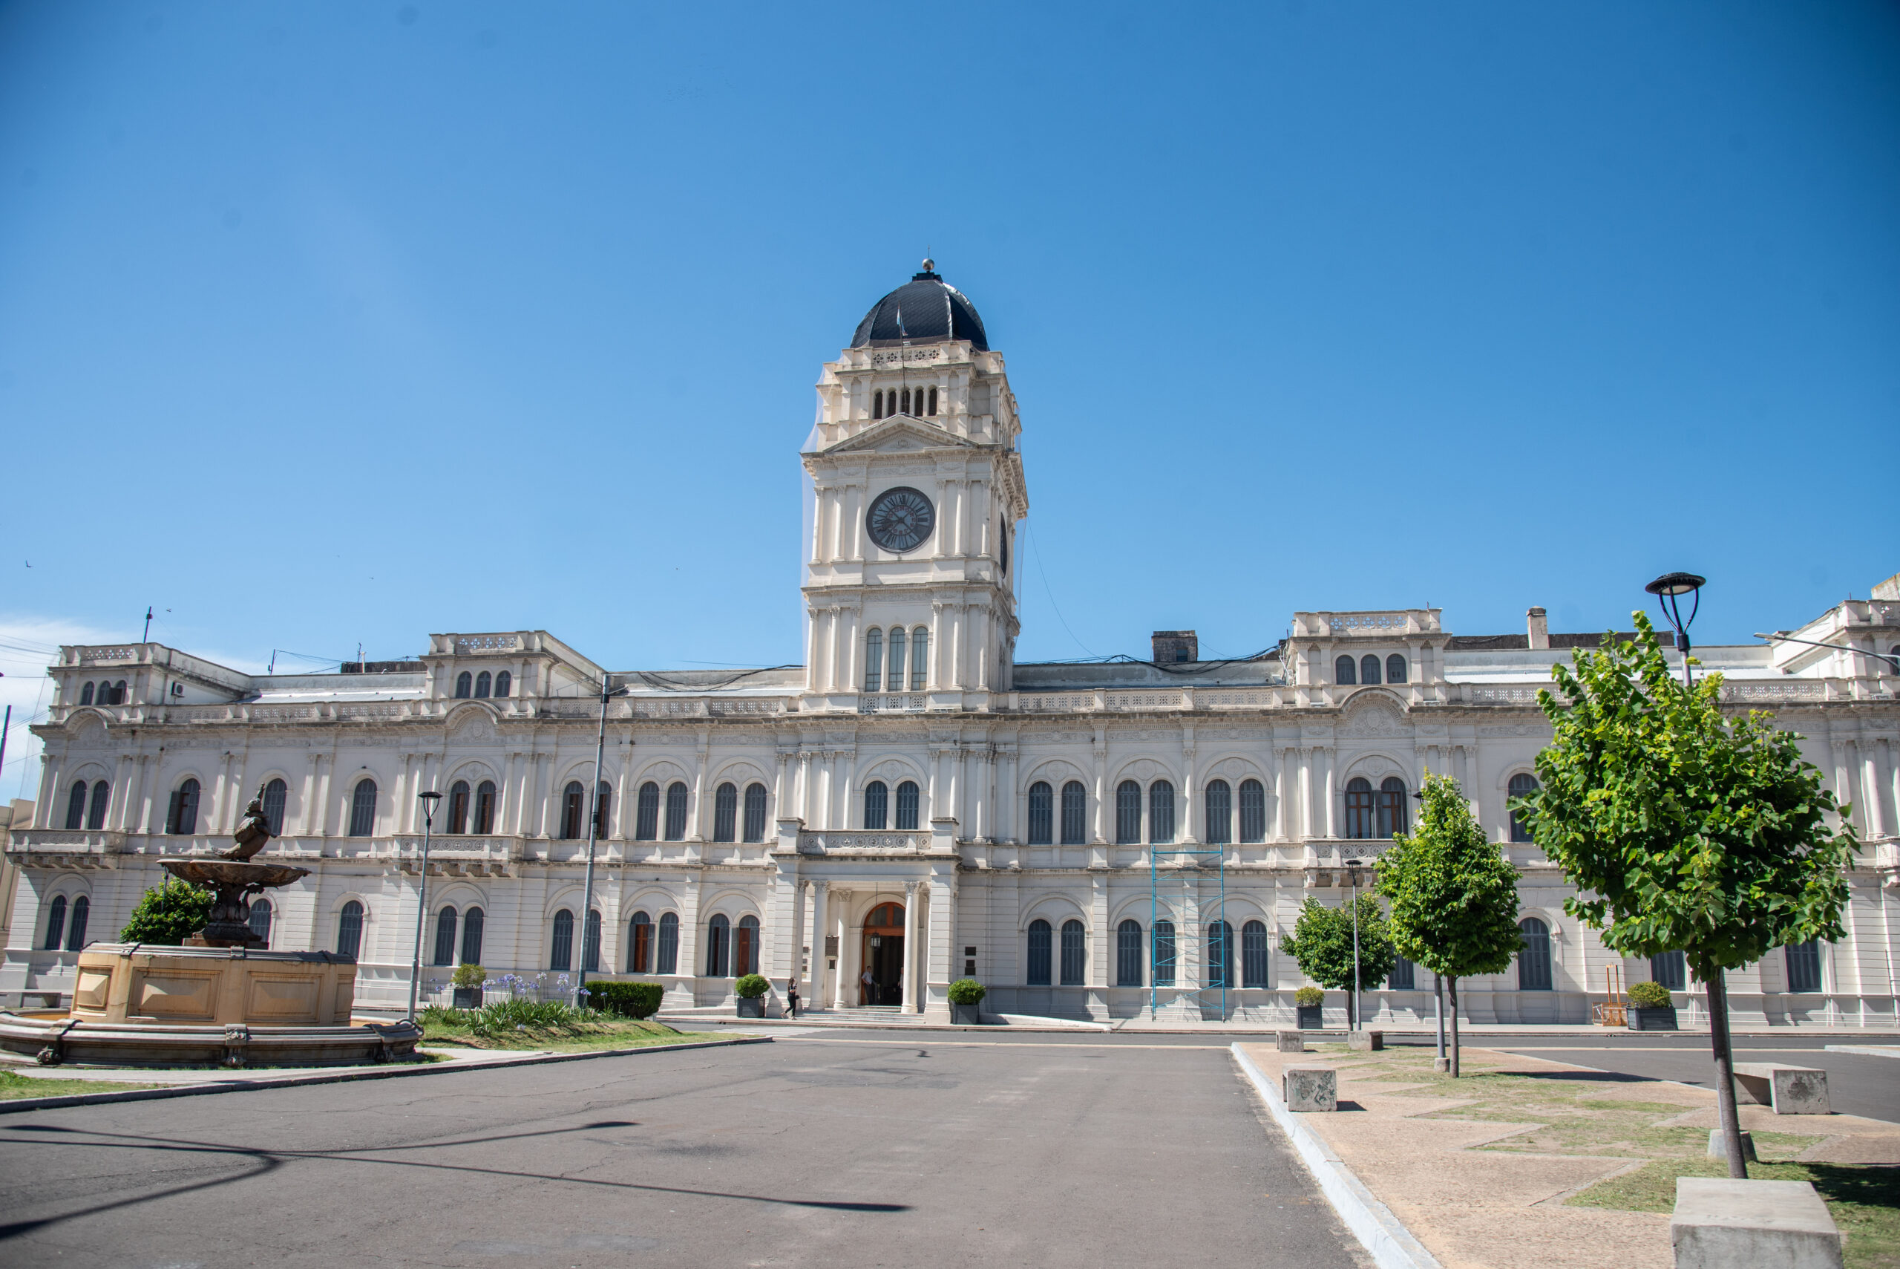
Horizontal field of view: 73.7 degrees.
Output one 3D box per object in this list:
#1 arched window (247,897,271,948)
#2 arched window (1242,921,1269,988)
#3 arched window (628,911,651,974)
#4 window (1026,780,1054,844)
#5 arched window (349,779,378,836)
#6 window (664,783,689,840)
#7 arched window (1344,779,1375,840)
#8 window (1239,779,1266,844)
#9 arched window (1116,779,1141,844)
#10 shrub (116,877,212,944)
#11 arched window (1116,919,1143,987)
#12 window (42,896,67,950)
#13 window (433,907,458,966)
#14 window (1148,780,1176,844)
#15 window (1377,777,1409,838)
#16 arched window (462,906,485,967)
[{"bbox_3d":[-33.835,14.325,61.901,1.250,2.900,0.300,-1,-14,10],"label":"arched window"},{"bbox_3d":[12.288,12.828,51.035,1.030,2.710,0.300,-1,-15,10],"label":"arched window"},{"bbox_3d":[-14.272,14.183,58.279,1.000,2.800,0.300,-1,-14,10],"label":"arched window"},{"bbox_3d":[3.940,7.783,55.226,1.061,2.691,0.250,-1,-14,8],"label":"window"},{"bbox_3d":[-27.708,8.193,59.902,1.171,2.690,0.250,-1,-14,8],"label":"arched window"},{"bbox_3d":[-13.130,8.493,60.905,1.120,2.850,0.280,-1,-13,10],"label":"window"},{"bbox_3d":[17.137,7.334,53.032,1.091,2.642,0.400,-1,-14,8],"label":"arched window"},{"bbox_3d":[12.848,7.517,53.947,1.049,2.700,0.250,-1,-14,8],"label":"window"},{"bbox_3d":[7.862,7.829,55.683,1.070,2.760,0.300,-1,-14,10],"label":"arched window"},{"bbox_3d":[-24.366,9.419,39.500,2.900,3.900,2.900,-1,-15,10],"label":"shrub"},{"bbox_3d":[7.734,13.653,54.324,1.070,2.800,0.300,-1,-14,10],"label":"arched window"},{"bbox_3d":[-46.846,15.061,66.251,1.120,2.850,0.280,-1,-13,10],"label":"window"},{"bbox_3d":[-24.598,14.725,61.749,1.120,2.850,0.280,-1,-13,10],"label":"window"},{"bbox_3d":[8.902,7.471,53.132,1.100,2.690,0.300,-1,-15,10],"label":"window"},{"bbox_3d":[18.525,7.306,52.829,1.083,2.632,0.400,-1,-14,8],"label":"window"},{"bbox_3d":[-21.630,13.689,57.431,0.941,2.581,0.250,-1,-14,8],"label":"arched window"}]

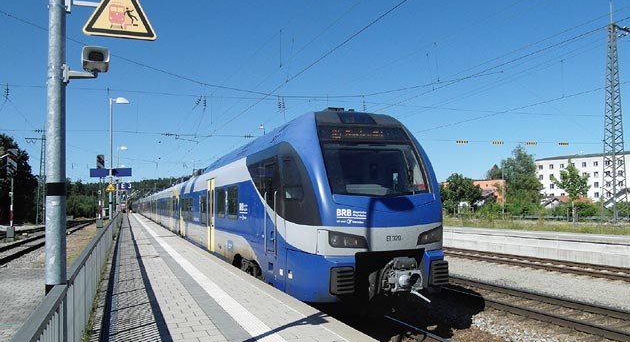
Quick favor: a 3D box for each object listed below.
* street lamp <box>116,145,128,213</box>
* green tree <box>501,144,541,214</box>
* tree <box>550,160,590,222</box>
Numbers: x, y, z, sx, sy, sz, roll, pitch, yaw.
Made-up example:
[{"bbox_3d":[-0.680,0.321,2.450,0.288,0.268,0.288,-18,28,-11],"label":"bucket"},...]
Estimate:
[{"bbox_3d":[-15.100,1.200,33.000,0.850,6.200,0.320,2,-4,-25],"label":"street lamp"},{"bbox_3d":[29.600,1.600,60.000,5.700,10.500,5.700,2,-4,-26],"label":"green tree"},{"bbox_3d":[26.200,2.100,43.000,4.100,6.500,4.100,2,-4,-26],"label":"tree"}]

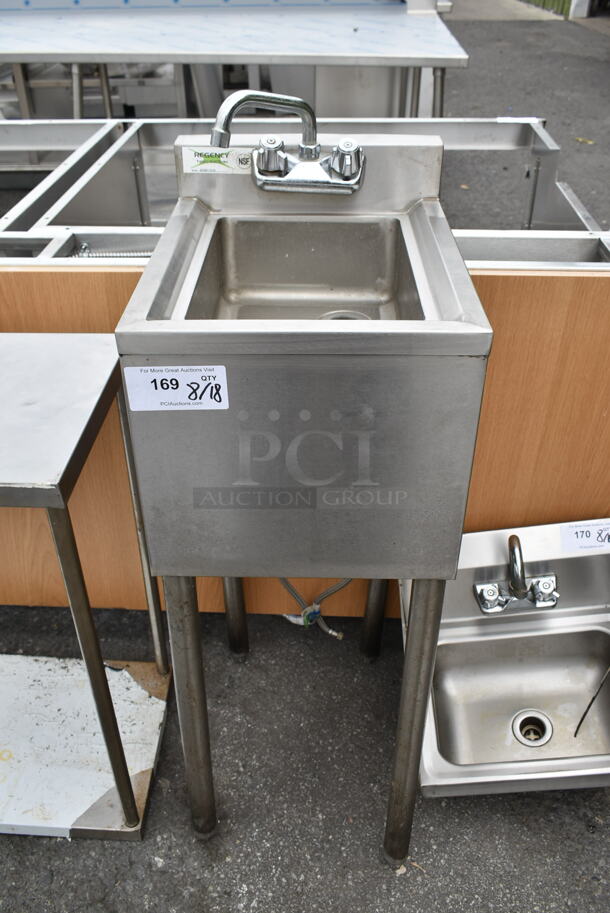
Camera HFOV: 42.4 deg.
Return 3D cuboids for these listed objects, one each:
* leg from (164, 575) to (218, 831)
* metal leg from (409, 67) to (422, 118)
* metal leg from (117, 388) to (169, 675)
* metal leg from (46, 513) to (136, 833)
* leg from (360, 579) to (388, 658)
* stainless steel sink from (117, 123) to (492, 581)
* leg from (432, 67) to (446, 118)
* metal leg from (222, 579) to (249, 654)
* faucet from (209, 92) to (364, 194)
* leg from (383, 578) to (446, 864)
[{"bbox_3d":[-0.171,0.398,1.197,0.042,0.693,0.042,2,38,0],"label":"leg"},{"bbox_3d":[0.632,-2.017,4.514,0.041,0.828,0.041,0,35,1],"label":"metal leg"},{"bbox_3d":[-0.293,0.154,1.435,0.025,0.714,0.025,0,35,1],"label":"metal leg"},{"bbox_3d":[-0.302,0.346,1.163,0.025,0.714,0.025,0,35,1],"label":"metal leg"},{"bbox_3d":[0.148,0.160,1.531,0.042,0.688,0.042,1,35,1],"label":"leg"},{"bbox_3d":[0.003,-0.152,1.026,0.364,0.397,0.478,0,35,1],"label":"stainless steel sink"},{"bbox_3d":[0.551,-1.238,3.405,0.041,0.828,0.041,0,35,1],"label":"leg"},{"bbox_3d":[-0.147,0.156,1.535,0.042,0.684,0.042,0,35,1],"label":"metal leg"},{"bbox_3d":[-0.022,-0.414,1.043,0.207,0.131,0.072,0,35,1],"label":"faucet"},{"bbox_3d":[0.161,0.416,1.179,0.042,0.703,0.042,0,35,1],"label":"leg"}]

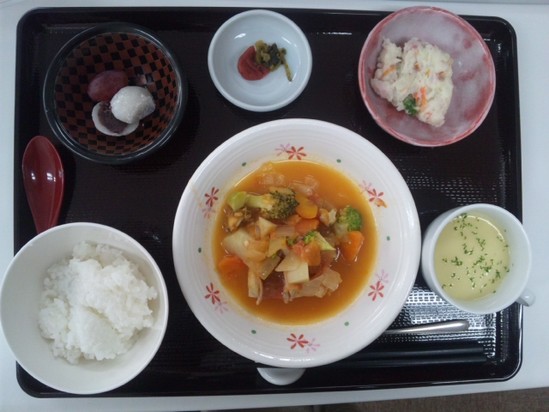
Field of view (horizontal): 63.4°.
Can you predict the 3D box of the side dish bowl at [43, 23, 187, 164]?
[{"bbox_3d":[-0.129,-0.089,0.380,0.110,0.057,0.110,0,89,-3],"label":"side dish bowl"}]

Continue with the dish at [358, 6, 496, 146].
[{"bbox_3d":[0.129,-0.110,0.400,0.119,0.047,0.119,0,89,-3],"label":"dish"}]

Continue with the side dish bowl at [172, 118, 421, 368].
[{"bbox_3d":[0.018,0.031,0.390,0.204,0.052,0.204,0,89,-3],"label":"side dish bowl"}]

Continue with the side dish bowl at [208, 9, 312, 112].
[{"bbox_3d":[-0.013,-0.127,0.402,0.090,0.028,0.090,0,89,-3],"label":"side dish bowl"}]

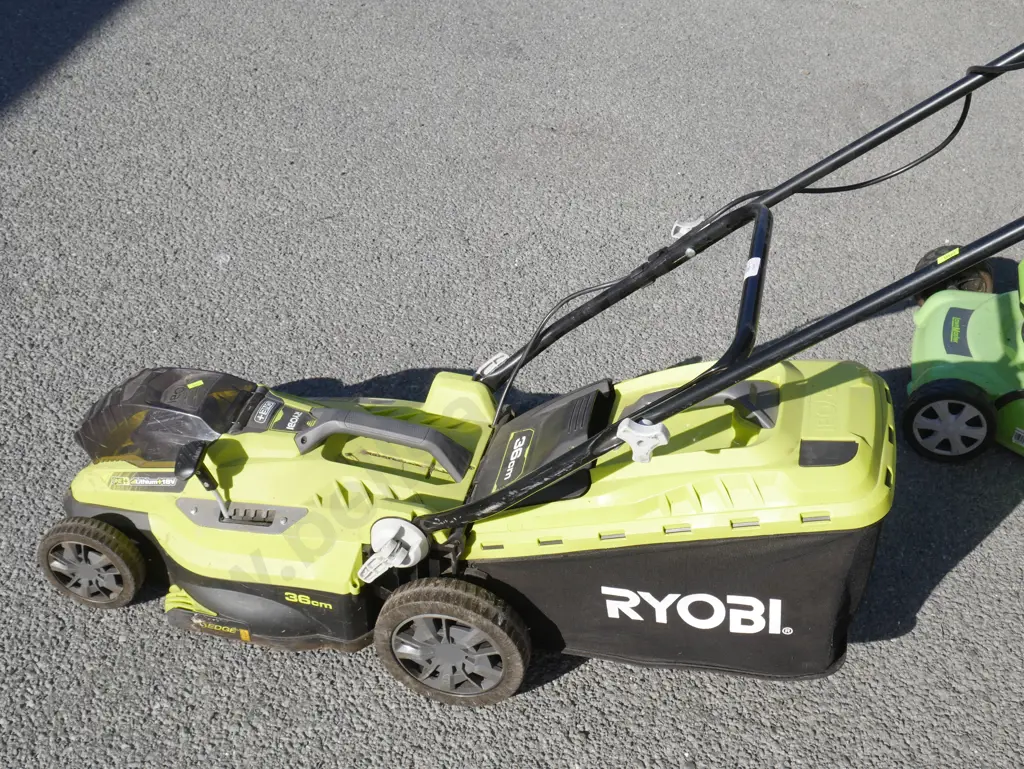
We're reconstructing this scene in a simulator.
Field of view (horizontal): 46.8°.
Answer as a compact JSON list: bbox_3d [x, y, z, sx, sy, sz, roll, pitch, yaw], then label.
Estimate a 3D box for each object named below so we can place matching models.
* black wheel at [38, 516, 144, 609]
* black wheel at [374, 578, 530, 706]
[{"bbox_3d":[-0.595,0.255,1.680,0.149,0.149,0.037,9,37,11],"label":"black wheel"},{"bbox_3d":[-0.077,0.337,1.536,0.200,0.200,0.044,9,37,11],"label":"black wheel"}]

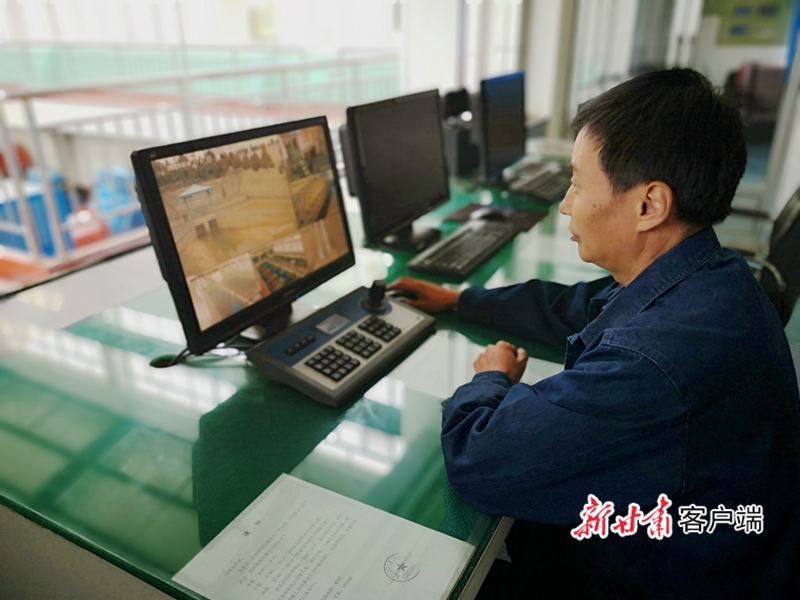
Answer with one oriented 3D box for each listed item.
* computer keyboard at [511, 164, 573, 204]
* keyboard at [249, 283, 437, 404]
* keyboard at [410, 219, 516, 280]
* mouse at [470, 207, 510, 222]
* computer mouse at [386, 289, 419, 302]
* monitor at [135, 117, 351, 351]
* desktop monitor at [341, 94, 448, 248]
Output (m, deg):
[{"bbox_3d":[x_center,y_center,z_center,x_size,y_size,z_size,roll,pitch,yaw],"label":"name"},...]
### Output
[{"bbox_3d":[0.599,-0.459,2.463,0.160,0.033,0.452,13,27,29],"label":"computer keyboard"},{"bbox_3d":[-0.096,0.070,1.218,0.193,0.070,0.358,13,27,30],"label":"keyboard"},{"bbox_3d":[0.197,-0.150,1.761,0.160,0.034,0.453,11,26,26],"label":"keyboard"},{"bbox_3d":[0.294,-0.276,2.043,0.115,0.038,0.062,12,26,26],"label":"mouse"},{"bbox_3d":[0.019,-0.011,1.421,0.107,0.036,0.061,13,28,28],"label":"computer mouse"},{"bbox_3d":[-0.254,-0.121,1.231,0.195,0.414,0.506,12,26,27],"label":"monitor"},{"bbox_3d":[0.015,-0.363,1.786,0.195,0.410,0.497,11,26,26],"label":"desktop monitor"}]

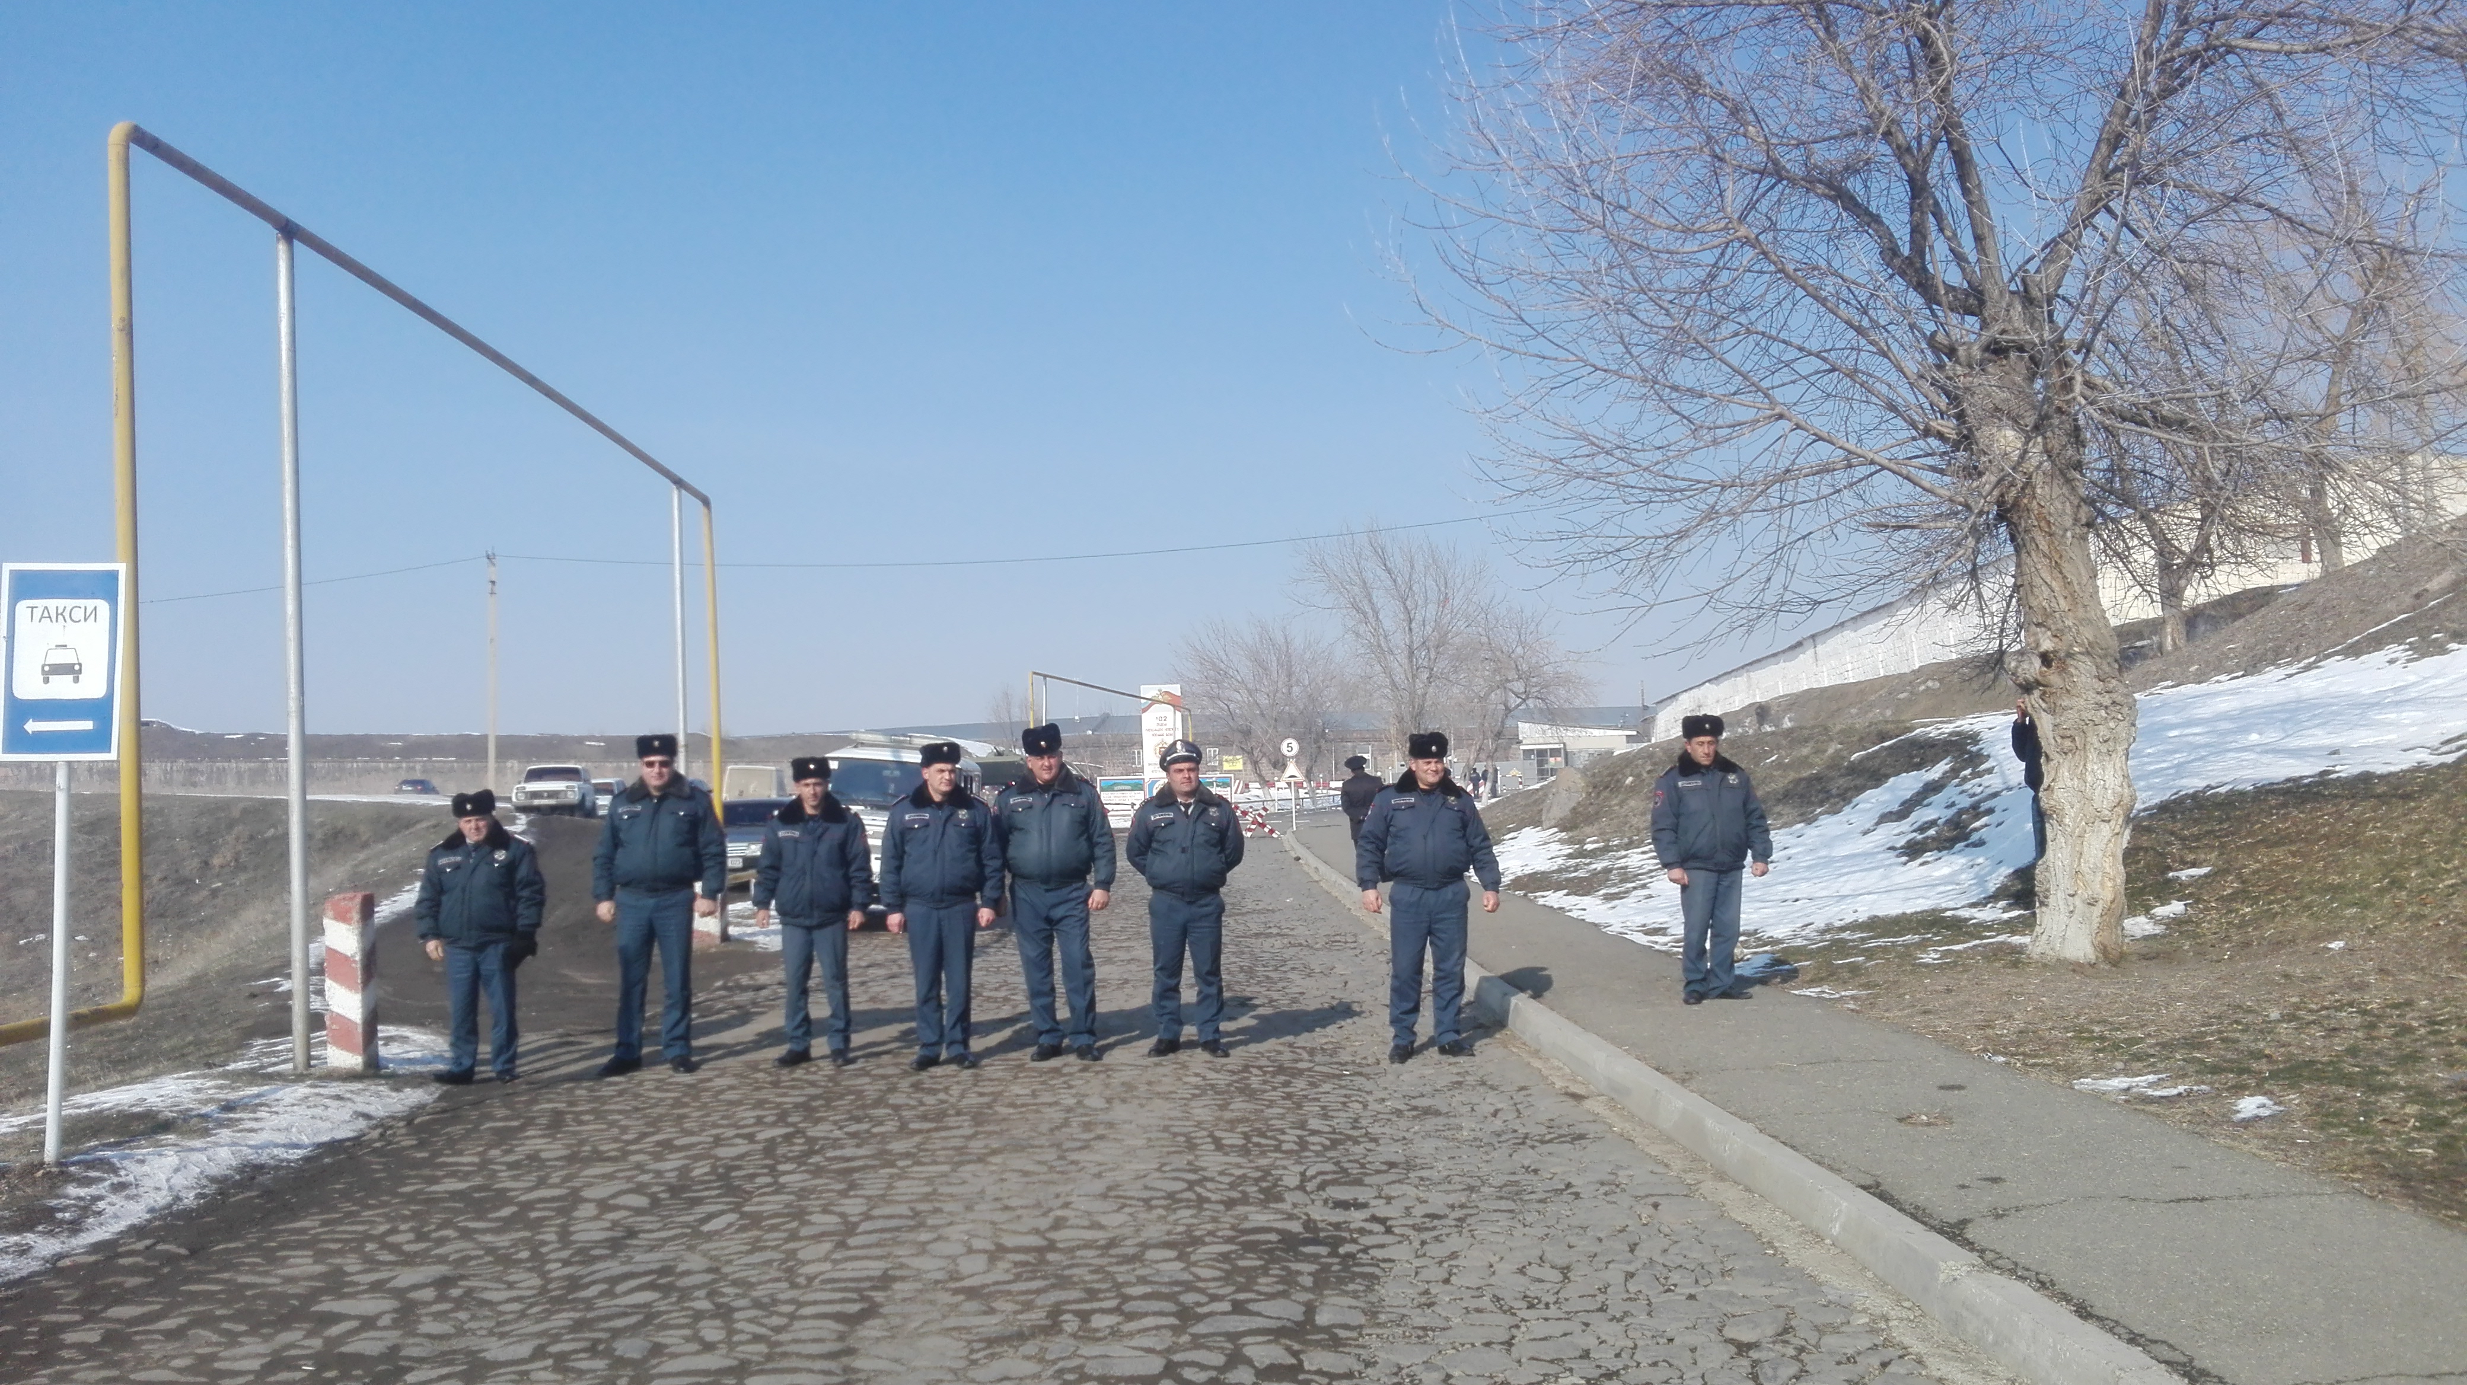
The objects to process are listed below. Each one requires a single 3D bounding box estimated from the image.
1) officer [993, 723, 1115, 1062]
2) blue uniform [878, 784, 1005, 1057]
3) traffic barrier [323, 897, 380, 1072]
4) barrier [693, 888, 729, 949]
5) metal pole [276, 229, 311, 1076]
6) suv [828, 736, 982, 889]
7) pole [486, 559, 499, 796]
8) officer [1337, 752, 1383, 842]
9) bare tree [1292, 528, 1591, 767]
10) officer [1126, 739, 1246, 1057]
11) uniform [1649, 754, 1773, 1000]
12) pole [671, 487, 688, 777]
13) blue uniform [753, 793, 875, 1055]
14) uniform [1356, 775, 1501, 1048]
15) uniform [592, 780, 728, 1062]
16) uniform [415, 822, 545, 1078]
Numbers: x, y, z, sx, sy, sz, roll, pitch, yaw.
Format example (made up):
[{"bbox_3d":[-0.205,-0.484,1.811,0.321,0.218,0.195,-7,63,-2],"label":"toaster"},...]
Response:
[{"bbox_3d":[-1.021,1.135,10.000,0.680,1.880,0.400,-2,-3,-3],"label":"officer"},{"bbox_3d":[-1.662,1.295,10.050,0.702,1.558,0.380,-1,-2,-8],"label":"blue uniform"},{"bbox_3d":[-5.244,1.725,10.500,0.235,1.060,0.235,-2,-3,-3],"label":"traffic barrier"},{"bbox_3d":[-5.118,1.964,17.300,0.260,1.060,0.260,-2,-3,-3],"label":"barrier"},{"bbox_3d":[-5.376,-0.253,10.100,0.097,4.848,0.097,-1,-3,-28],"label":"metal pole"},{"bbox_3d":[-4.422,1.714,23.846,1.860,2.150,4.800,-2,-2,-5],"label":"suv"},{"bbox_3d":[-24.312,-0.602,58.000,0.240,8.100,0.240,-1,-3,-11],"label":"pole"},{"bbox_3d":[1.778,1.688,23.600,0.570,1.690,0.360,-2,-3,6],"label":"officer"},{"bbox_3d":[9.830,-1.314,83.000,13.771,12.959,11.500,-2,-2,0],"label":"bare tree"},{"bbox_3d":[-0.271,1.180,10.150,0.666,1.799,0.420,-2,-2,-3],"label":"officer"},{"bbox_3d":[2.856,1.106,10.550,0.680,1.470,0.380,-2,-3,-6],"label":"uniform"},{"bbox_3d":[-6.105,0.170,19.500,0.100,4.950,0.100,-2,-2,-5],"label":"pole"},{"bbox_3d":[-2.427,1.336,10.200,0.680,1.515,0.380,-1,-2,-10],"label":"blue uniform"},{"bbox_3d":[1.080,1.208,9.750,0.770,1.500,0.380,-2,-3,0],"label":"uniform"},{"bbox_3d":[-3.264,1.300,10.050,0.745,1.613,0.380,-1,-3,-13],"label":"uniform"},{"bbox_3d":[-4.284,1.388,10.050,0.724,1.649,0.420,-1,-3,-12],"label":"uniform"}]

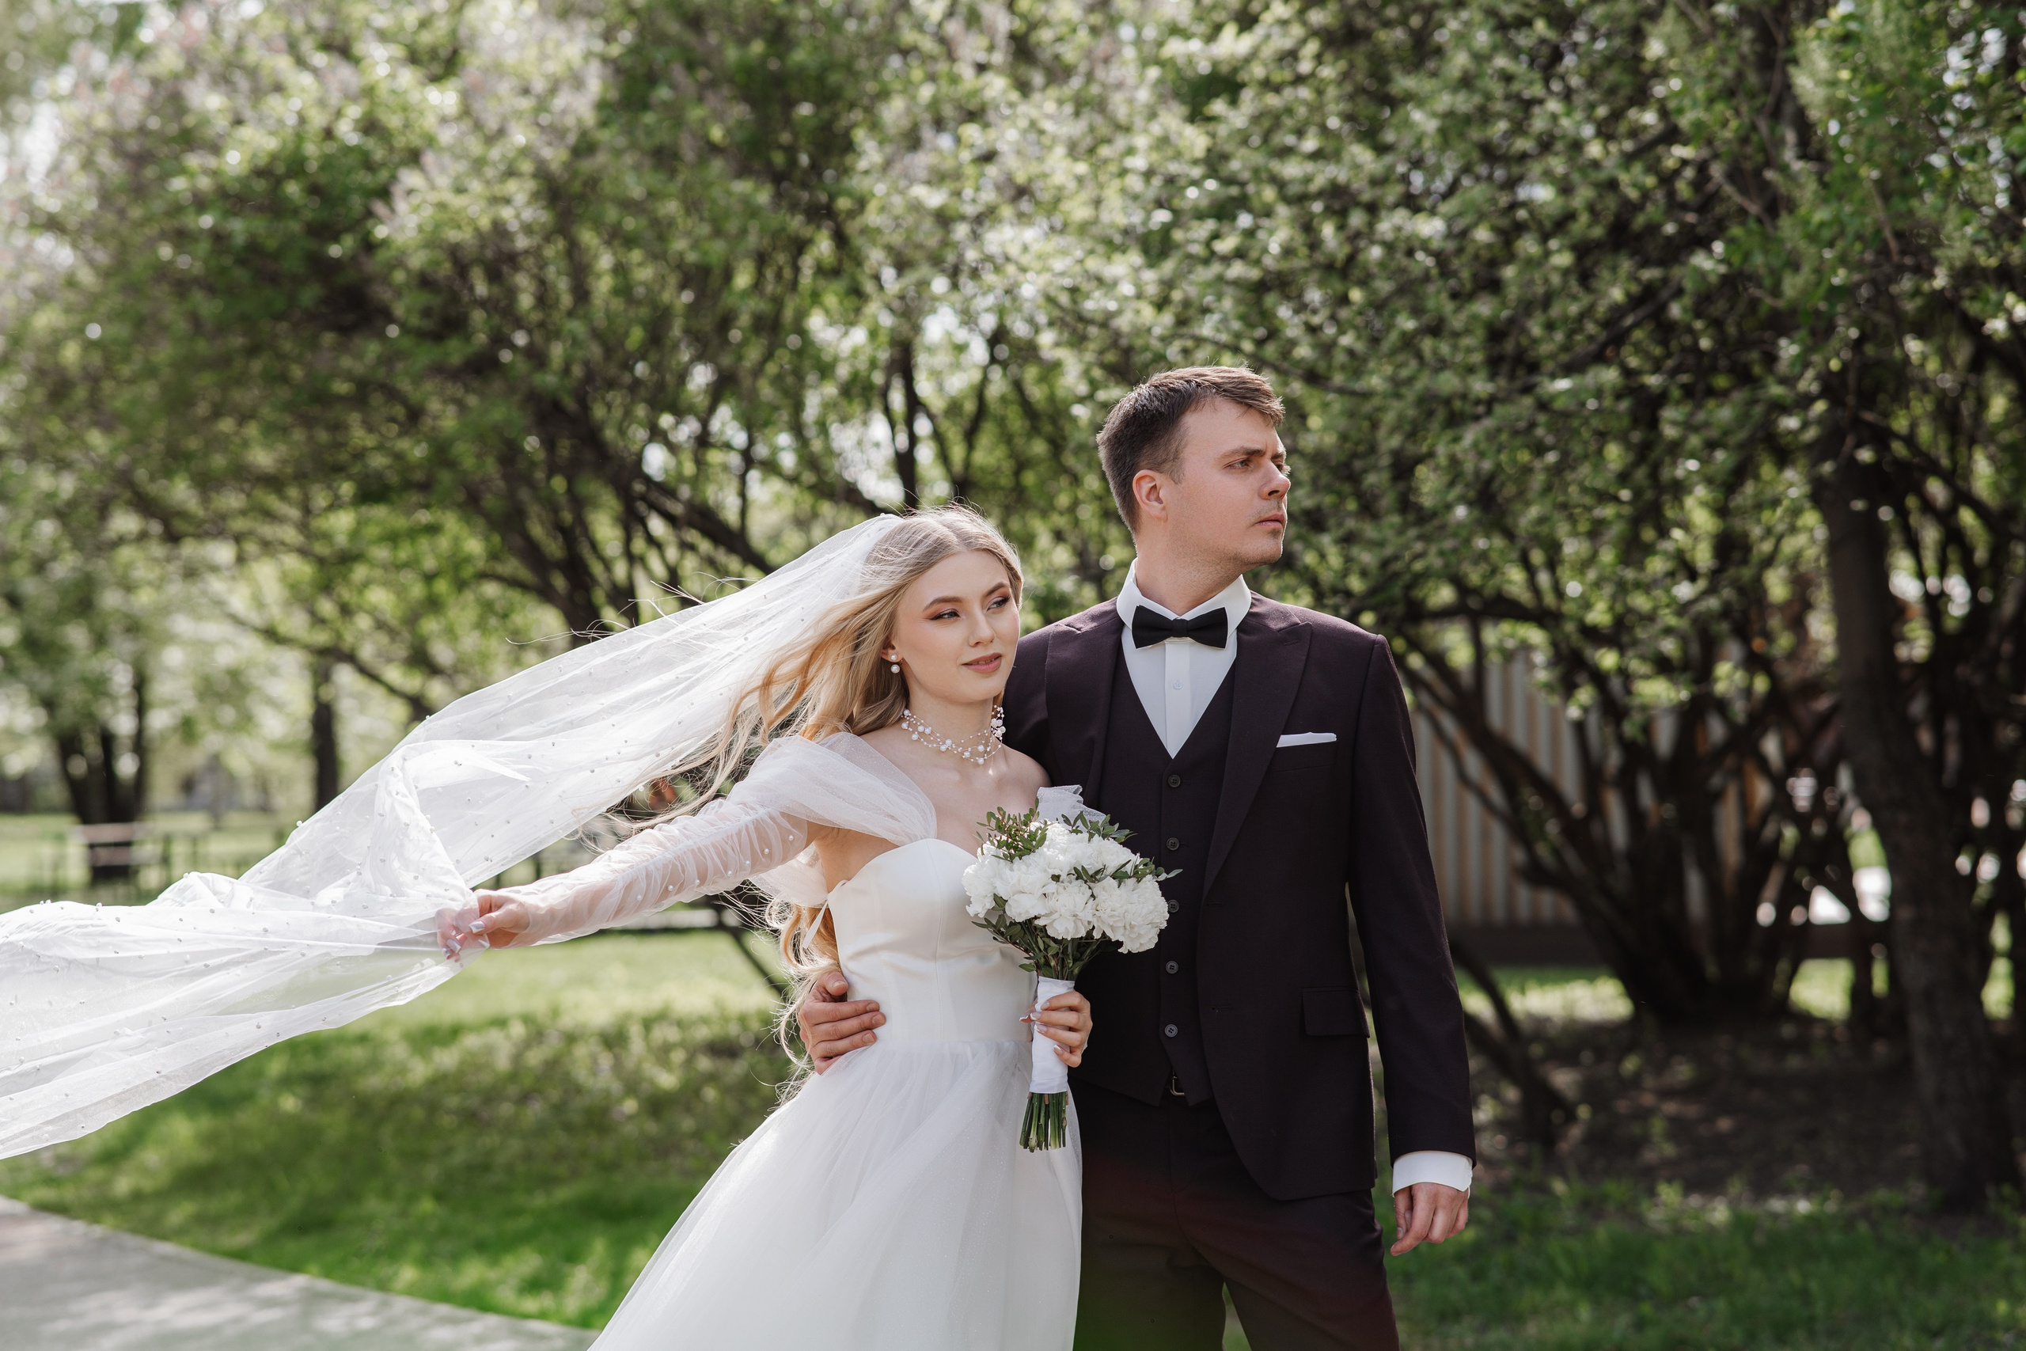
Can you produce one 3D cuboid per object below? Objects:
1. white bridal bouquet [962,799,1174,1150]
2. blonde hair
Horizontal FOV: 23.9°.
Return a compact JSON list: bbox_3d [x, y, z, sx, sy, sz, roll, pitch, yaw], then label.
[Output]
[{"bbox_3d":[0.060,0.329,5.280,0.220,0.380,0.210,4,9,-9],"label":"white bridal bouquet"},{"bbox_3d":[-0.198,0.116,5.500,0.280,0.610,0.320,1,-1,-34],"label":"blonde hair"}]

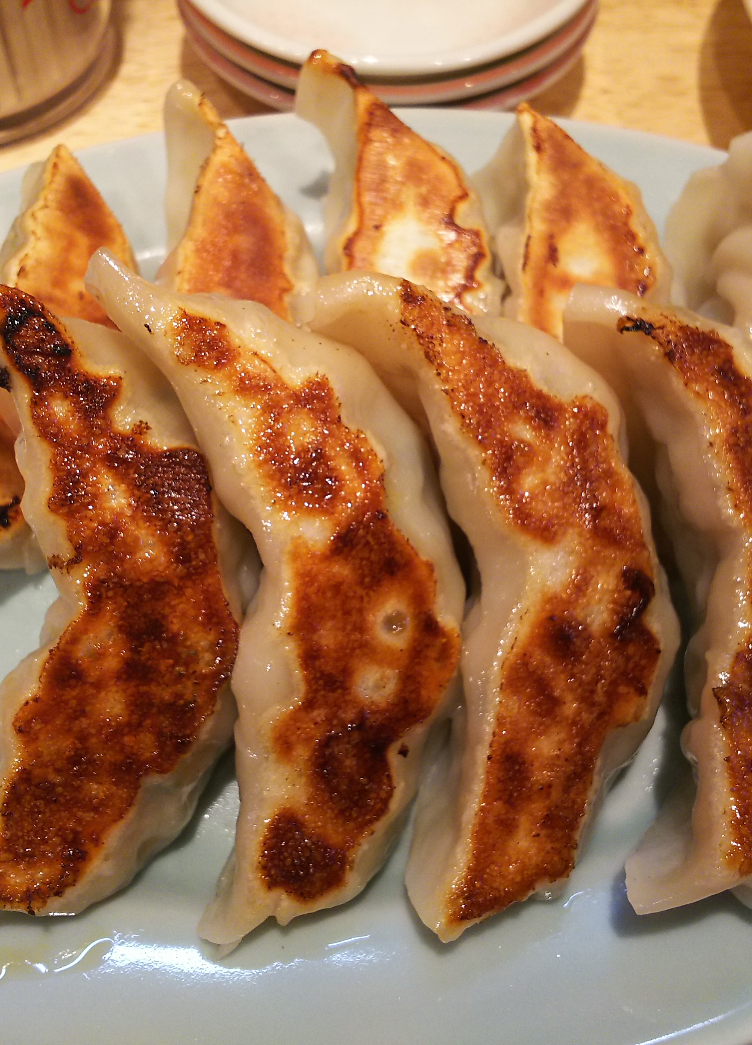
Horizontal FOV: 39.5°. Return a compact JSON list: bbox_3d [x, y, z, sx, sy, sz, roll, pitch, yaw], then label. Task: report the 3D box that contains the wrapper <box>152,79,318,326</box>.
[{"bbox_3d":[-0.030,-0.037,0.190,0.044,0.034,0.088,4,65,3],"label":"wrapper"}]

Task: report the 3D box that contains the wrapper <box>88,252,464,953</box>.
[{"bbox_3d":[-0.010,0.007,0.159,0.046,0.034,0.099,-10,72,-6],"label":"wrapper"}]

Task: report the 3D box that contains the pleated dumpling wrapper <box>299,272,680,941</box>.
[{"bbox_3d":[0.021,0.009,0.159,0.048,0.034,0.094,-8,71,-5],"label":"pleated dumpling wrapper"}]

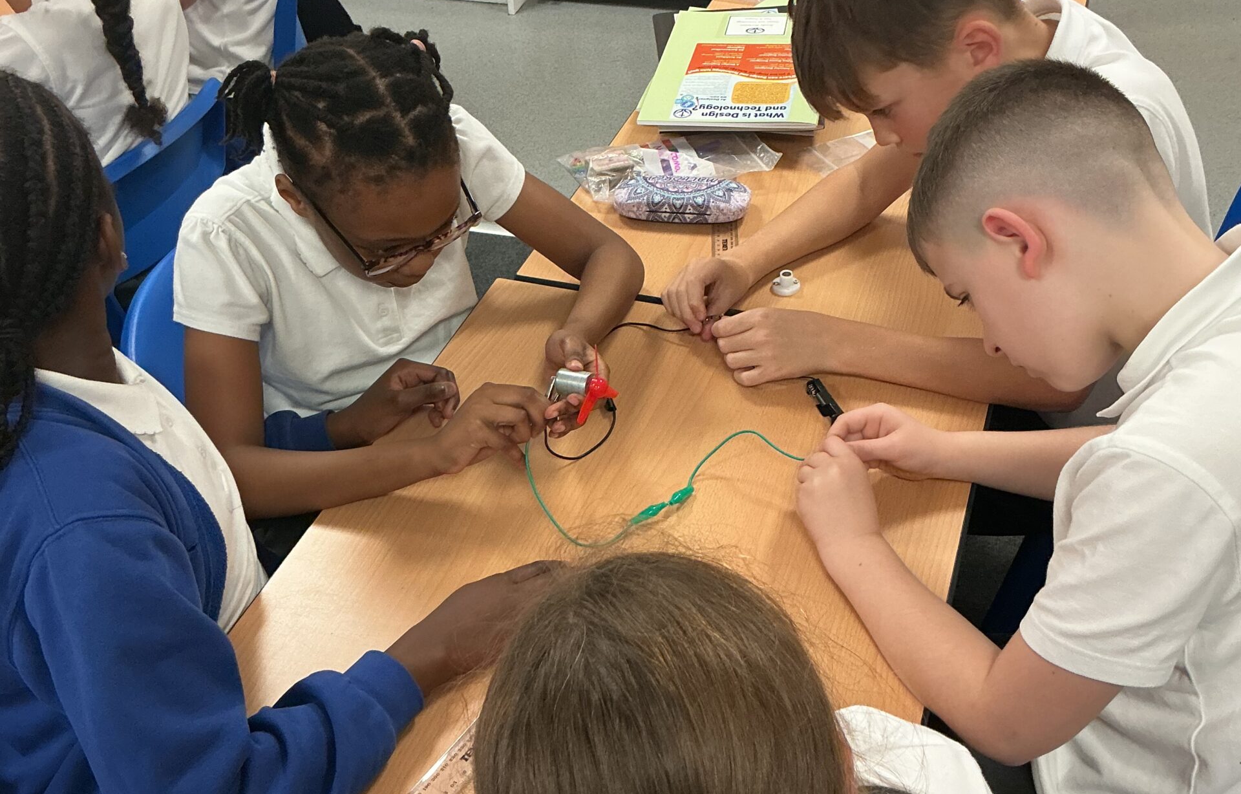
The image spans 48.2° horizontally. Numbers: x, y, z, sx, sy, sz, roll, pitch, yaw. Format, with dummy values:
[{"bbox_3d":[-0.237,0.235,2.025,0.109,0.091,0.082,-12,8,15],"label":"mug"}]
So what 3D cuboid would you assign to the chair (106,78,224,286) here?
[{"bbox_3d":[-0.776,-0.062,1.957,0.460,0.710,0.430,14,41,21],"label":"chair"}]

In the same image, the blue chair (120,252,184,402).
[{"bbox_3d":[-0.260,0.132,1.671,0.460,0.710,0.430,16,42,23],"label":"blue chair"}]

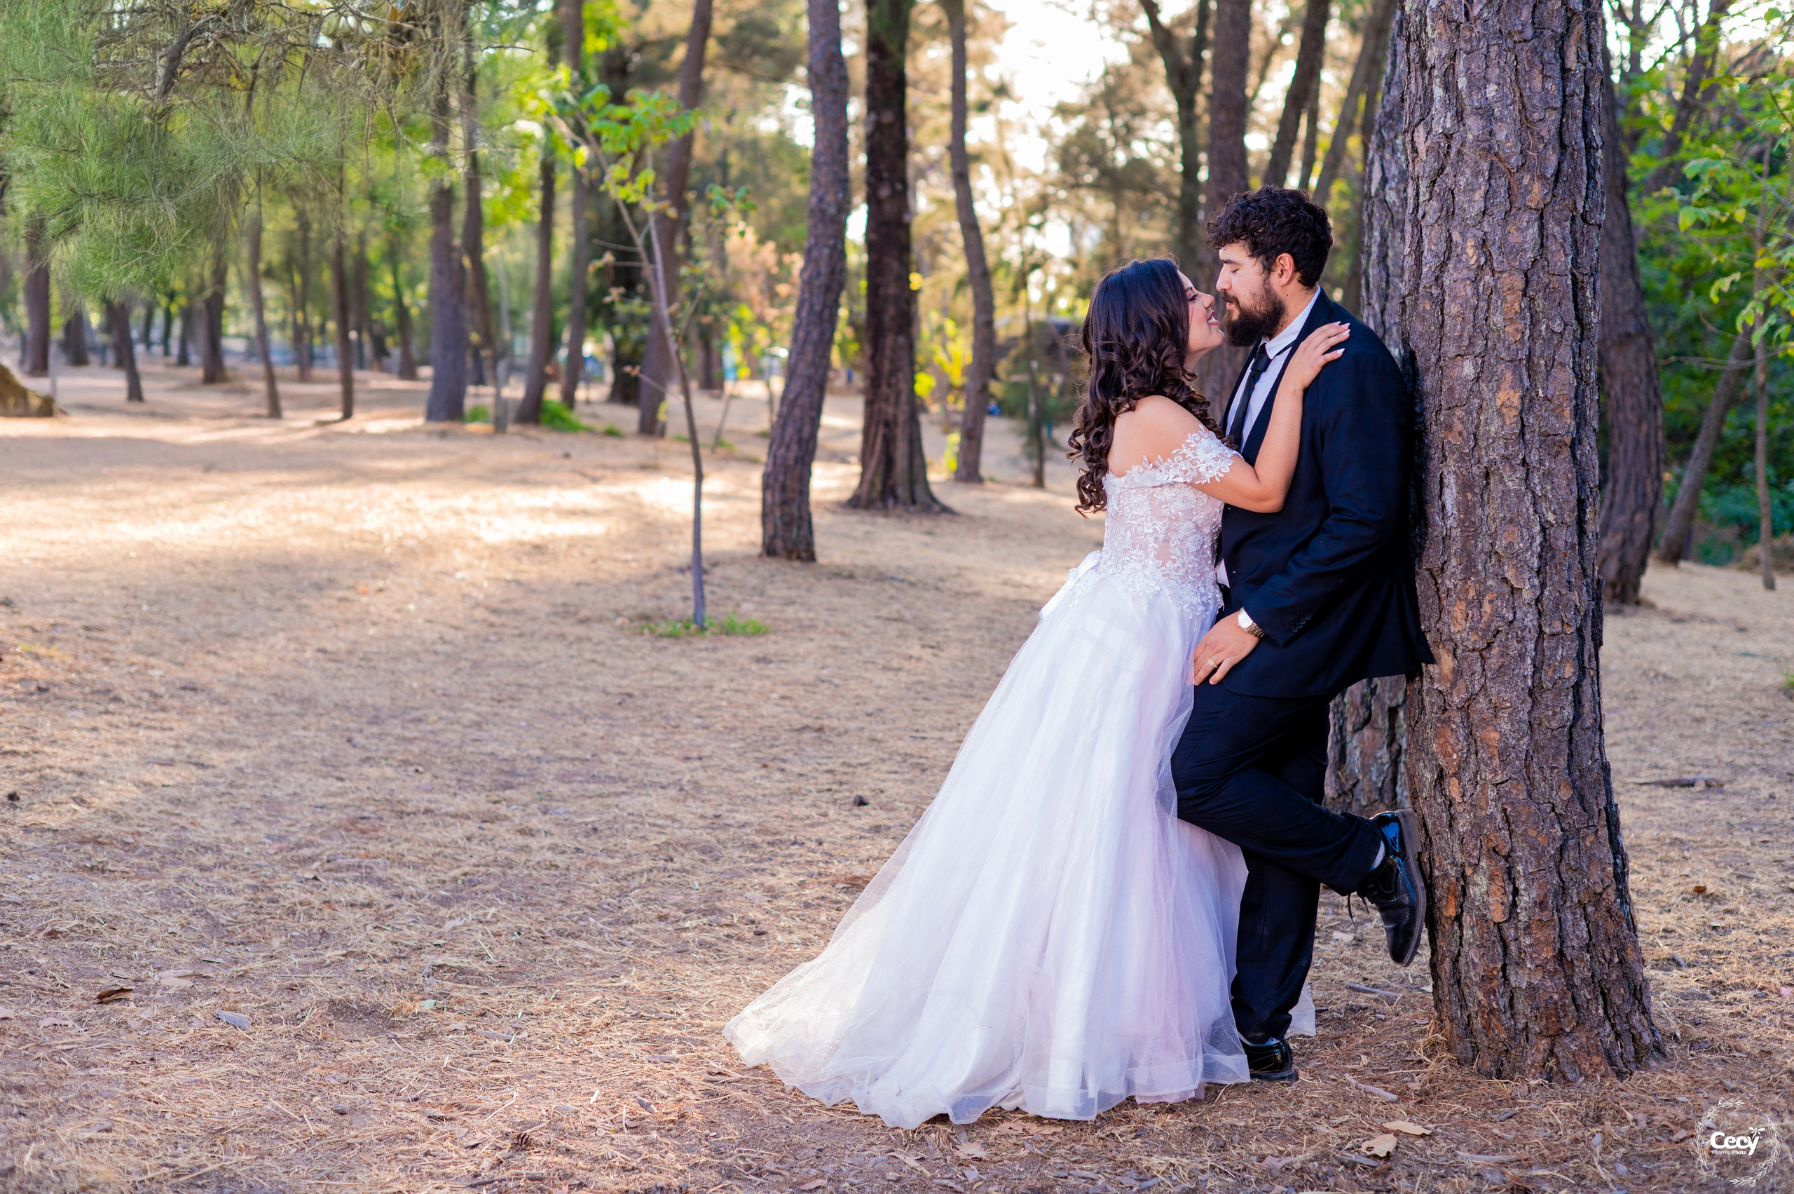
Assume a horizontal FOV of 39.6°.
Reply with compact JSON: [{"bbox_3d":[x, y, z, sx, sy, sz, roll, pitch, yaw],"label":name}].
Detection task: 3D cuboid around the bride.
[{"bbox_3d":[0.250,0.140,4.847,1.200,1.590,0.800,0,6,0],"label":"bride"}]

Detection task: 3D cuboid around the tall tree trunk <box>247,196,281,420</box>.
[{"bbox_3d":[-8.816,-4.013,34.769,0.220,3.000,0.220,-3,6,0],"label":"tall tree trunk"}]

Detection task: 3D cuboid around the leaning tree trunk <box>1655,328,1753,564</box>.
[{"bbox_3d":[4.949,-0.922,15.227,0.170,1.446,0.170,15,6,-2],"label":"leaning tree trunk"}]

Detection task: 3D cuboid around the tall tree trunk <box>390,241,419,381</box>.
[{"bbox_3d":[-10.278,-5.982,51.655,0.340,2.980,0.340,-4,6,0],"label":"tall tree trunk"}]

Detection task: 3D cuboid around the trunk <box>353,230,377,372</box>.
[{"bbox_3d":[-12.352,-6.833,57.597,0.380,3.250,0.380,0,6,0],"label":"trunk"}]

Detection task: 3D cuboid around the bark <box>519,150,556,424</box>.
[{"bbox_3d":[-4.711,-4.061,32.751,0.280,3.610,0.280,4,6,0],"label":"bark"}]

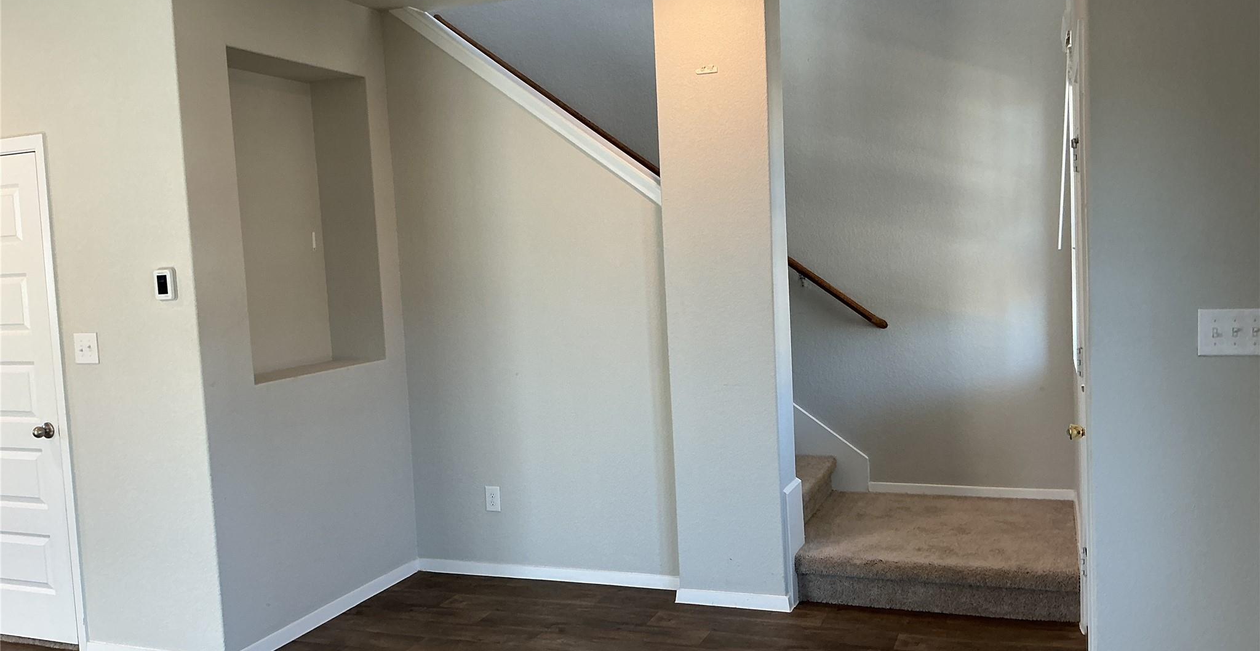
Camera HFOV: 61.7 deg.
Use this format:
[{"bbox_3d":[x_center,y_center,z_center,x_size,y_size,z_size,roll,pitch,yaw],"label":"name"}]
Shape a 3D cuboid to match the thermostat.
[{"bbox_3d":[-1.756,-0.153,3.992,0.090,0.115,0.030,-1,4,22],"label":"thermostat"}]

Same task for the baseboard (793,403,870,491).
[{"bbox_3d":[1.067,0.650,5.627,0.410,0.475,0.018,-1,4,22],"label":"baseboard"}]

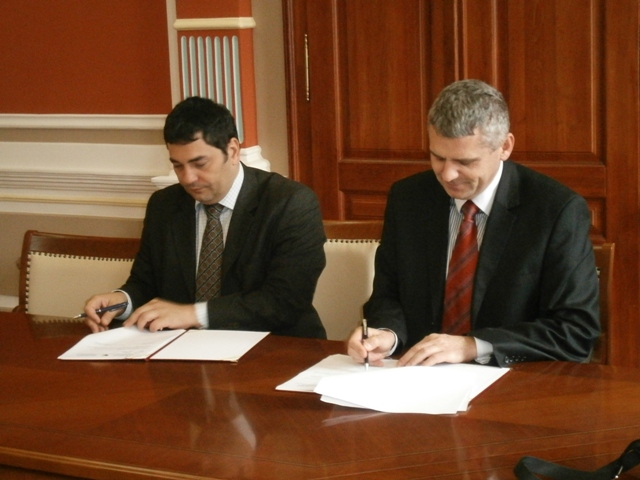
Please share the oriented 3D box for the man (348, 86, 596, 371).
[{"bbox_3d":[0.396,0.306,3.160,0.580,1.350,0.750,2,10,24],"label":"man"}]

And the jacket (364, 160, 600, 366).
[{"bbox_3d":[0.407,0.188,3.172,0.570,0.740,0.520,2,10,24],"label":"jacket"}]

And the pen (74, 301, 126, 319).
[{"bbox_3d":[-0.542,0.176,3.340,0.140,0.012,0.012,-16,11,-7],"label":"pen"}]

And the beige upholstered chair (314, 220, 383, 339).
[{"bbox_3d":[-0.104,0.452,3.657,0.570,0.950,0.600,1,10,20],"label":"beige upholstered chair"}]

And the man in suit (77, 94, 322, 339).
[{"bbox_3d":[-0.200,0.281,3.507,0.600,1.320,0.760,2,10,22],"label":"man in suit"}]

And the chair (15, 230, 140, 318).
[{"bbox_3d":[-0.694,0.488,3.558,0.570,0.950,0.600,3,10,28],"label":"chair"}]

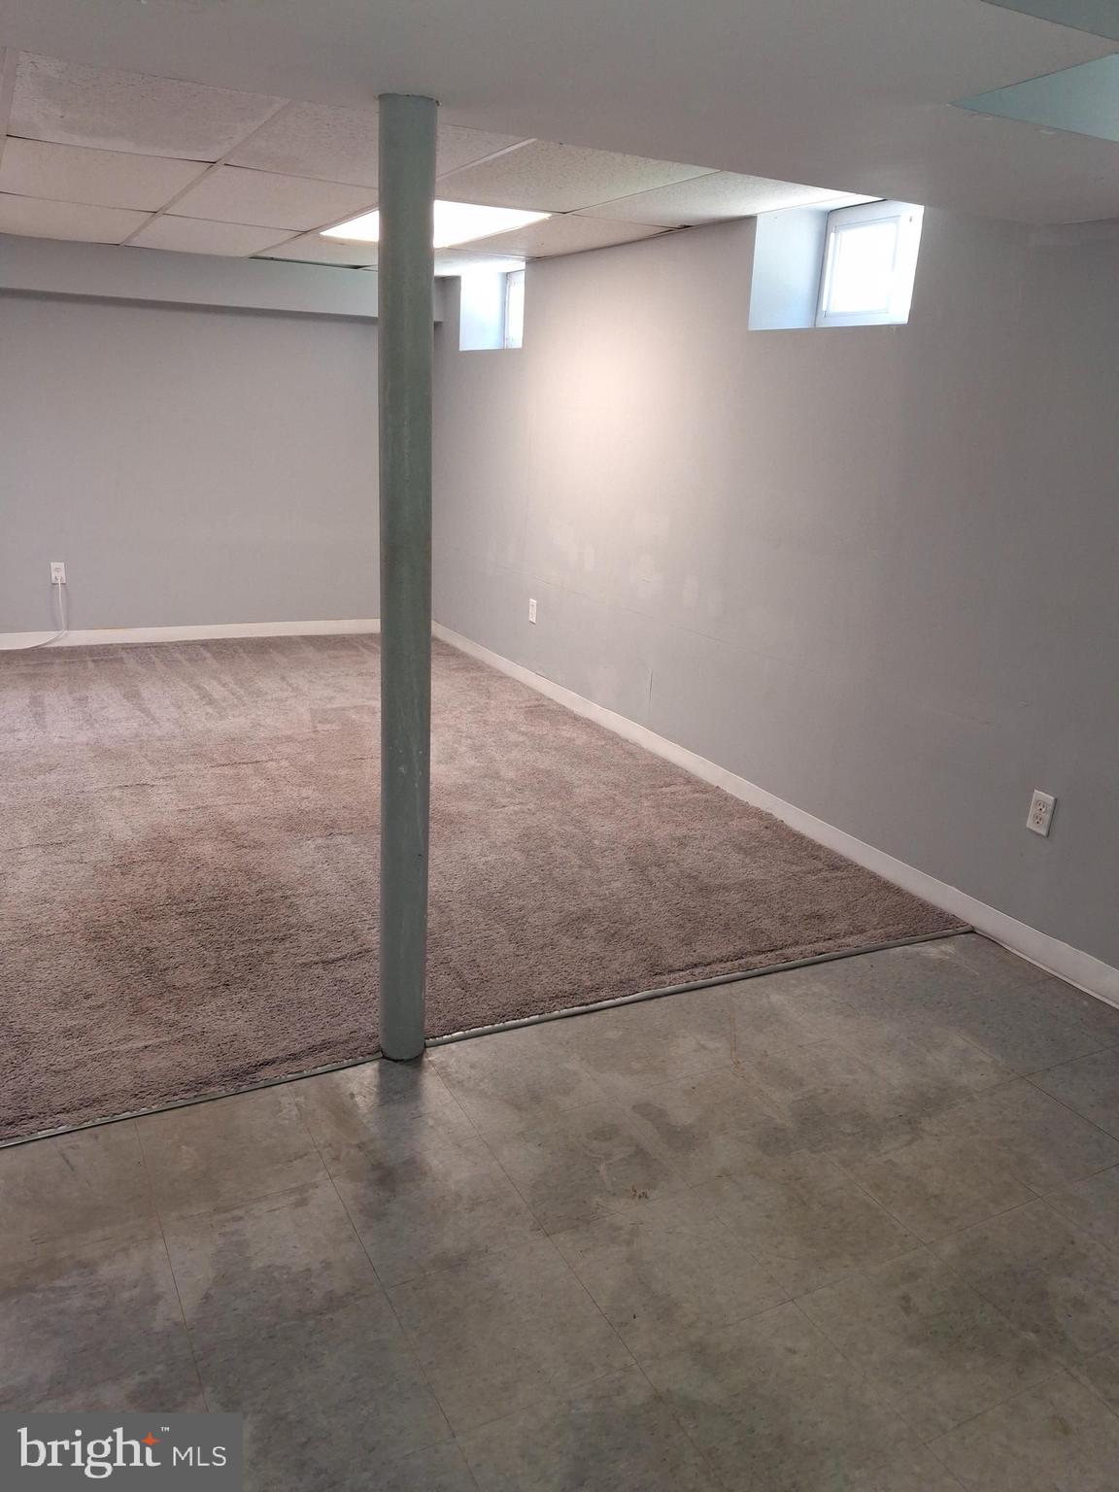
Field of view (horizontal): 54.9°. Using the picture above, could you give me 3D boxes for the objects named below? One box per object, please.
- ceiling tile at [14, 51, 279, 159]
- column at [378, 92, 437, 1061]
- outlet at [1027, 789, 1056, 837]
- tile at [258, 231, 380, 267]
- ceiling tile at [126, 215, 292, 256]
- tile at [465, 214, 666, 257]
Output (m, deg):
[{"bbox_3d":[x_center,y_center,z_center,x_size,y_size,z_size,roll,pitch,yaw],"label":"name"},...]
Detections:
[{"bbox_3d":[-1.115,-1.667,2.839,0.600,0.020,0.924,-6,20,-27],"label":"ceiling tile"},{"bbox_3d":[-0.311,-0.220,2.174,0.101,1.908,0.101,3,17,-1],"label":"column"},{"bbox_3d":[1.298,0.181,2.908,0.010,0.115,0.070,-6,20,-27],"label":"outlet"},{"bbox_3d":[-1.091,-2.442,5.321,0.600,0.020,1.209,-6,20,-27],"label":"tile"},{"bbox_3d":[-1.631,-2.383,5.045,0.600,0.020,1.209,-6,20,-27],"label":"ceiling tile"},{"bbox_3d":[-0.045,-2.144,4.543,0.474,0.020,1.209,-6,20,-27],"label":"tile"}]

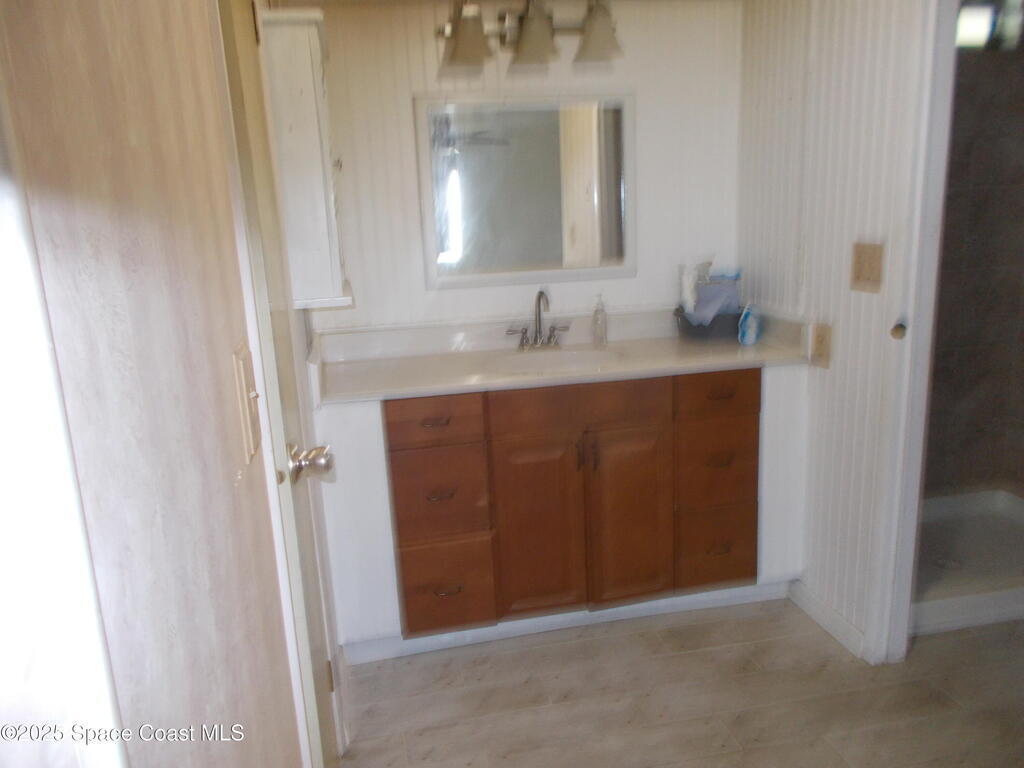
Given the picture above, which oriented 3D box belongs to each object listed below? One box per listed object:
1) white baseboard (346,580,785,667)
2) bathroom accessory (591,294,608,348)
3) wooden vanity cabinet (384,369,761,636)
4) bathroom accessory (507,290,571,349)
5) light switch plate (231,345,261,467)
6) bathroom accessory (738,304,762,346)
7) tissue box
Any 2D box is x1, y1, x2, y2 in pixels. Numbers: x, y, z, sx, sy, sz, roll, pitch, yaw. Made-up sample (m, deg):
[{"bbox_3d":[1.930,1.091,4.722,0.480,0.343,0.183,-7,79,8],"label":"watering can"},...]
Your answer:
[{"bbox_3d":[0.224,0.760,2.465,1.476,0.066,0.016,-5,11,-12],"label":"white baseboard"},{"bbox_3d":[0.316,-0.223,2.795,0.055,0.178,0.055,-5,11,-12],"label":"bathroom accessory"},{"bbox_3d":[0.175,0.316,2.633,1.189,0.738,0.530,-5,11,-12],"label":"wooden vanity cabinet"},{"bbox_3d":[0.097,-0.212,2.703,0.218,0.198,0.150,-5,11,-12],"label":"bathroom accessory"},{"bbox_3d":[-0.278,0.019,0.811,0.010,0.114,0.070,-5,11,-12],"label":"light switch plate"},{"bbox_3d":[0.835,-0.205,2.688,0.070,0.140,0.055,-5,11,-12],"label":"bathroom accessory"},{"bbox_3d":[0.727,-0.227,2.875,0.210,0.115,0.130,-5,11,-12],"label":"tissue box"}]

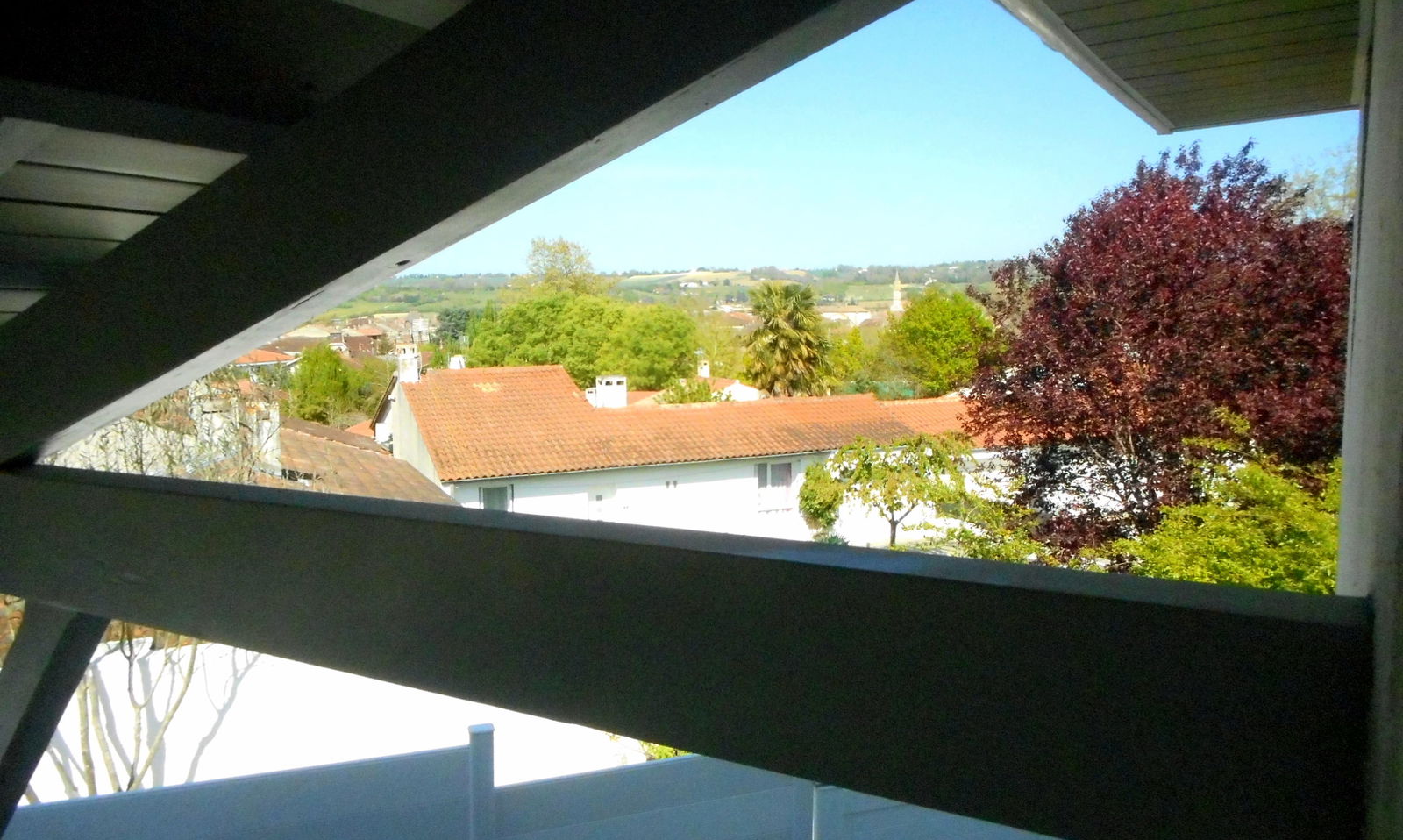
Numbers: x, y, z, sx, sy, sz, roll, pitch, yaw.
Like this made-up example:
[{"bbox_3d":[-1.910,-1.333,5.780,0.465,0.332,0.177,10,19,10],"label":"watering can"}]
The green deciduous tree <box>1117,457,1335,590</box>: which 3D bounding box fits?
[{"bbox_3d":[6.155,2.153,11.699,3.100,3.570,3.100,4,7,28],"label":"green deciduous tree"}]

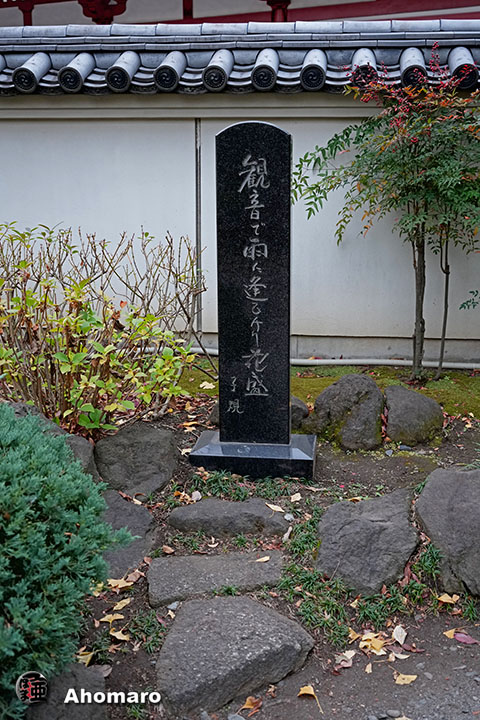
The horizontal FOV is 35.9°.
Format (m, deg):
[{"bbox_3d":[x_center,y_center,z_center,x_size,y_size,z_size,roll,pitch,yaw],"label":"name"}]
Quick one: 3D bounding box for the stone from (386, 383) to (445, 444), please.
[{"bbox_3d":[0.956,0.279,4.052,0.310,0.260,0.310,-1,12,0],"label":"stone"}]

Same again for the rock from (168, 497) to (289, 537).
[{"bbox_3d":[-0.049,0.669,3.163,0.490,0.110,0.260,1,12,5],"label":"rock"}]

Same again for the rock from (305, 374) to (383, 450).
[{"bbox_3d":[0.558,0.266,3.987,0.410,0.330,0.380,1,12,5],"label":"rock"}]

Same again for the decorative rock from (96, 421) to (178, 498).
[{"bbox_3d":[-0.506,0.476,3.580,0.400,0.220,0.450,-1,12,0],"label":"decorative rock"}]

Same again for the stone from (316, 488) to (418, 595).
[{"bbox_3d":[0.502,0.734,2.983,0.390,0.210,0.480,1,12,5],"label":"stone"}]

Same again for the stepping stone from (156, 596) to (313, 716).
[{"bbox_3d":[-0.067,0.940,2.433,0.475,0.130,0.450,-5,13,-21],"label":"stepping stone"}]

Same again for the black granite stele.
[{"bbox_3d":[0.070,-0.268,3.469,0.576,1.600,0.360,1,12,7],"label":"black granite stele"}]

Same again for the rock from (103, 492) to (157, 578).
[{"bbox_3d":[-0.501,0.732,3.104,0.320,0.150,0.460,-1,12,0],"label":"rock"}]

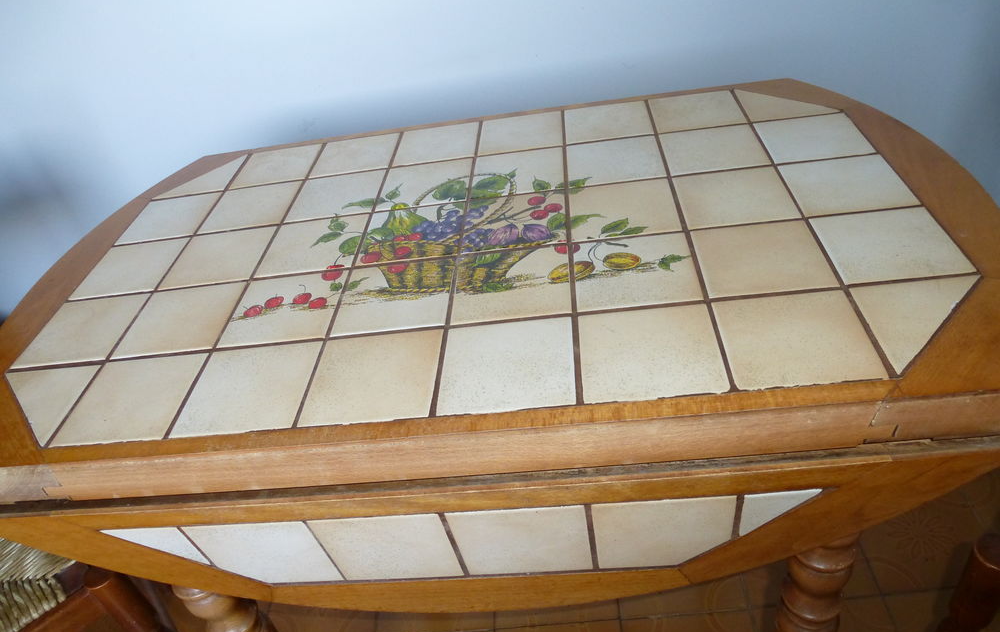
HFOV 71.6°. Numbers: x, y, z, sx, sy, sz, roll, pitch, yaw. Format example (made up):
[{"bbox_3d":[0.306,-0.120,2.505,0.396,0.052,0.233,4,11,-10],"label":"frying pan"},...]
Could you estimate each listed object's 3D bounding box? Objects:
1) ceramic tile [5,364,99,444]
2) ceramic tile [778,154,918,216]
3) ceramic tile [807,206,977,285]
[{"bbox_3d":[-0.404,0.080,0.592,0.101,0.010,0.098,-6,38,8],"label":"ceramic tile"},{"bbox_3d":[0.325,-0.121,0.657,0.102,0.008,0.100,-6,39,8],"label":"ceramic tile"},{"bbox_3d":[0.324,-0.056,0.582,0.104,0.009,0.104,-6,38,8],"label":"ceramic tile"}]

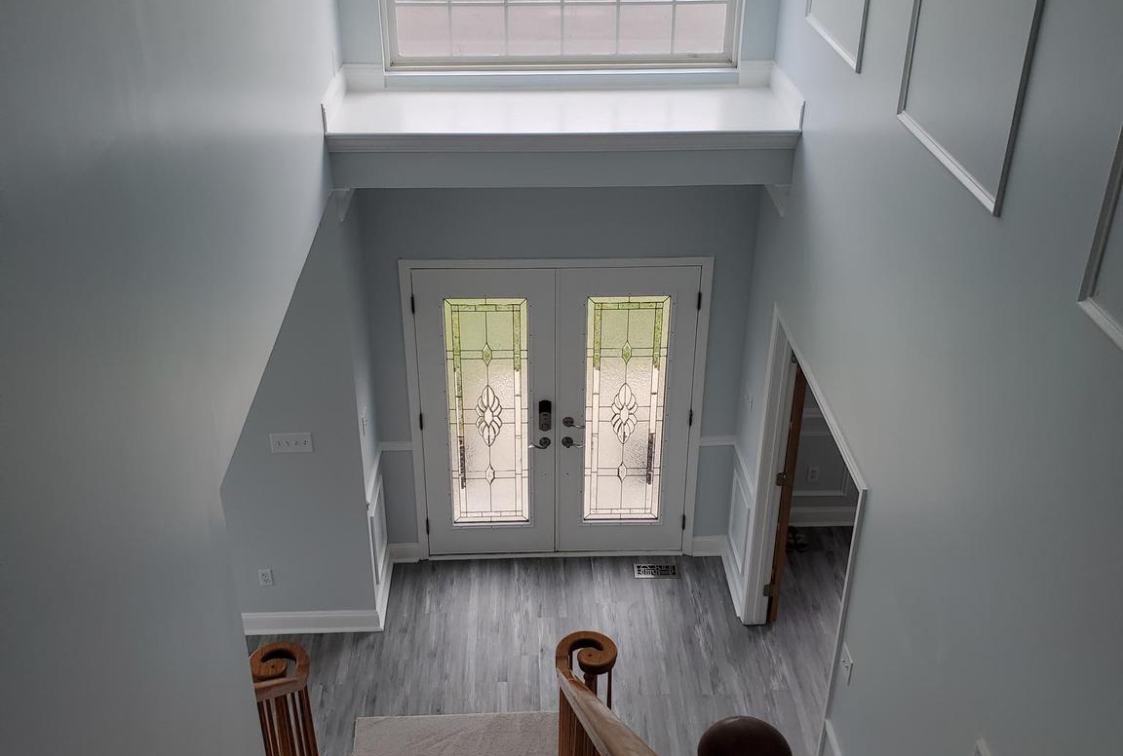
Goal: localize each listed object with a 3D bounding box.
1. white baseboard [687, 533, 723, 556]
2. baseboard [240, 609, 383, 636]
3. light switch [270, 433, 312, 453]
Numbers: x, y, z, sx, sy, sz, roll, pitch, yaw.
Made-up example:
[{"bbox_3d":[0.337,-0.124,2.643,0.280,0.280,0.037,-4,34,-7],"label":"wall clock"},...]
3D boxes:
[{"bbox_3d":[0.966,1.107,7.319,0.212,0.153,0.020,-1,28,-2],"label":"white baseboard"},{"bbox_3d":[-1.471,1.447,6.651,0.822,0.153,0.020,-1,28,-2],"label":"baseboard"},{"bbox_3d":[-1.457,0.353,6.074,0.212,0.115,0.012,-1,28,-2],"label":"light switch"}]

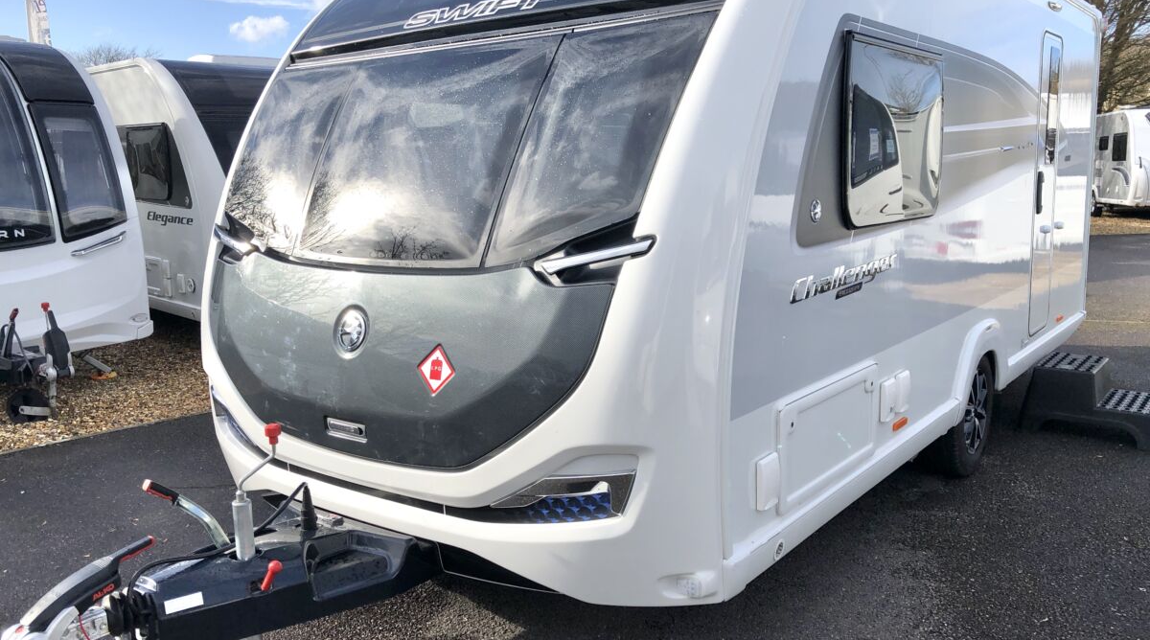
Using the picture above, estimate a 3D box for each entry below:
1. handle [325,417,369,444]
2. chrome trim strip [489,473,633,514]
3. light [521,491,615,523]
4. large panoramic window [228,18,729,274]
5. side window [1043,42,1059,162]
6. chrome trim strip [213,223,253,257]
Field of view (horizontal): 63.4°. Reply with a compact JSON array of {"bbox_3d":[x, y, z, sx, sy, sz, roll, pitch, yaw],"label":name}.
[{"bbox_3d":[-0.712,0.342,2.910,0.190,0.055,0.030,5,7,37],"label":"handle"},{"bbox_3d":[-0.032,0.458,2.526,0.430,0.145,0.070,2,10,24],"label":"chrome trim strip"},{"bbox_3d":[-0.021,0.504,2.520,0.265,0.095,0.050,2,10,24],"label":"light"},{"bbox_3d":[-0.507,-0.564,3.069,2.013,0.844,0.199,5,-9,37],"label":"large panoramic window"},{"bbox_3d":[2.811,-1.264,5.486,0.030,0.680,0.290,5,11,37],"label":"side window"},{"bbox_3d":[-1.282,-0.299,3.484,0.050,0.050,0.360,-9,23,-40],"label":"chrome trim strip"}]

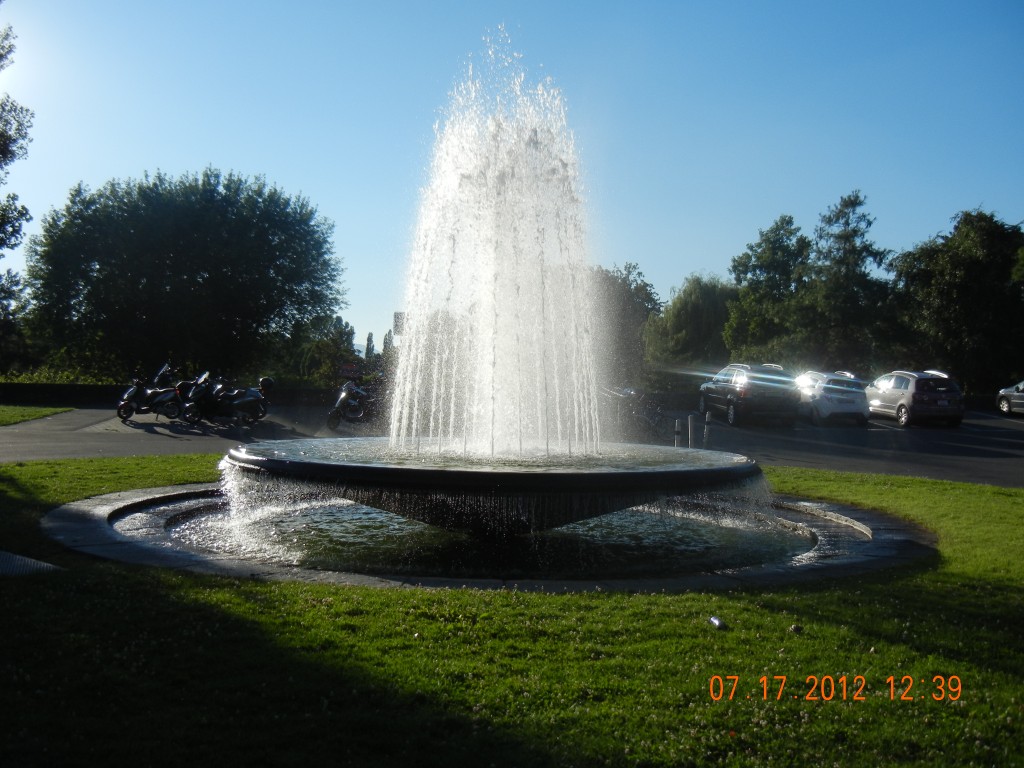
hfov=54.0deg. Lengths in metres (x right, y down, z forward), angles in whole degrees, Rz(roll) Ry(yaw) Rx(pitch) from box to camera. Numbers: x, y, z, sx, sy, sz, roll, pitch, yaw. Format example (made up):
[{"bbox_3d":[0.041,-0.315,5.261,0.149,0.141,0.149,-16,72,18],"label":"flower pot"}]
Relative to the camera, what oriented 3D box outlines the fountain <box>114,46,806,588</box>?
[{"bbox_3d":[-0.162,-1.355,12.163,8.500,5.750,8.500,1,0,0],"label":"fountain"}]

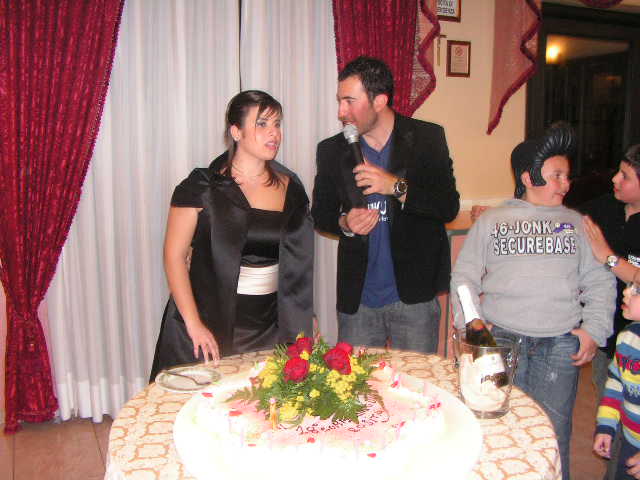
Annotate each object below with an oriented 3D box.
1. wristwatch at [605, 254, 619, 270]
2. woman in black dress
[{"bbox_3d":[0.965,0.074,2.200,0.038,0.050,0.045,30,6,23],"label":"wristwatch"},{"bbox_3d":[-0.295,0.337,2.328,0.520,1.670,0.420,-4,9,-23],"label":"woman in black dress"}]

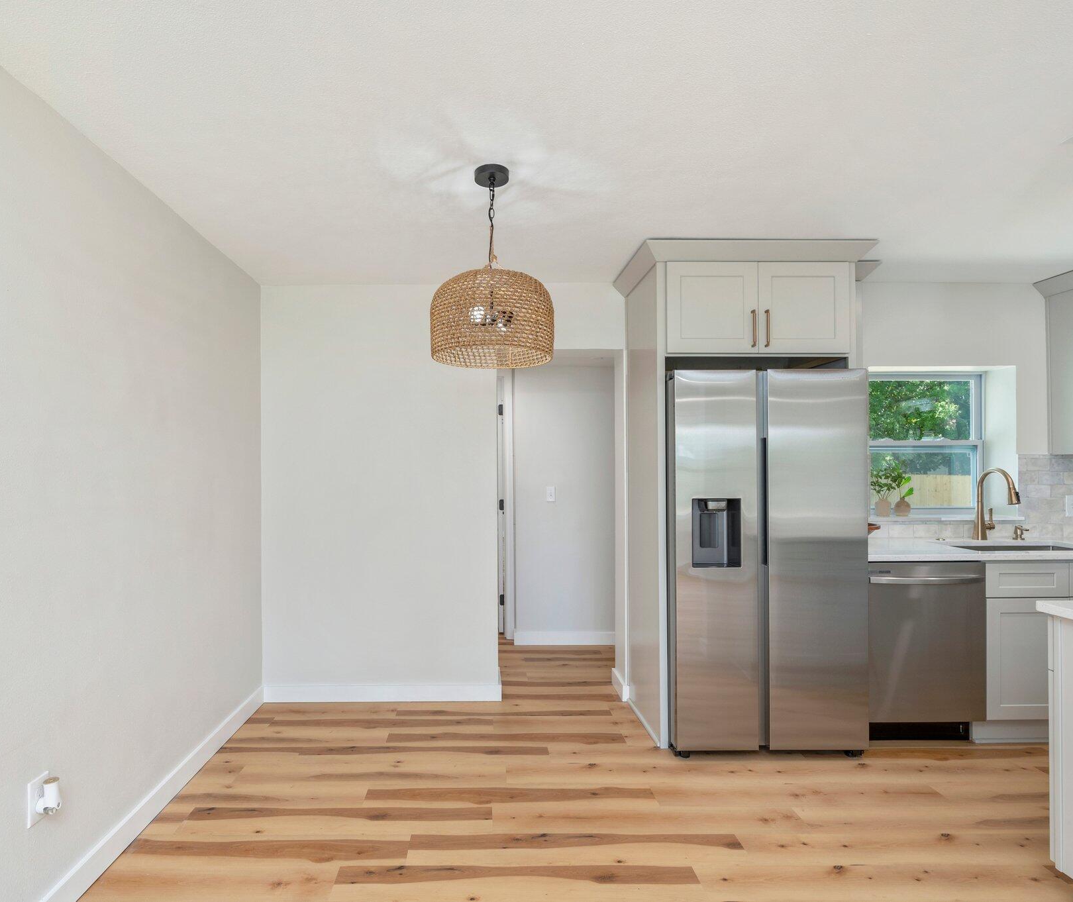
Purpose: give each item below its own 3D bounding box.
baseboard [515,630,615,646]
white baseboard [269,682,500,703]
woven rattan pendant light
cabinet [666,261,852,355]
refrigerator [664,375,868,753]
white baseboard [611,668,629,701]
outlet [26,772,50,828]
[{"bbox_3d":[0.220,1.435,4.326,0.782,0.103,0.016,0,-1,-2],"label":"baseboard"},{"bbox_3d":[-0.881,1.391,3.247,1.376,0.101,0.016,0,-1,-1],"label":"white baseboard"},{"bbox_3d":[-0.155,-0.669,2.020,0.446,0.663,0.446,0,-1,-2],"label":"woven rattan pendant light"},{"bbox_3d":[1.053,-0.681,2.990,0.891,0.451,0.574,0,-1,-2],"label":"cabinet"},{"bbox_3d":[1.052,0.528,2.935,0.903,1.782,0.703,0,-1,-2],"label":"refrigerator"},{"bbox_3d":[0.497,1.404,3.396,0.025,0.103,0.277,0,-1,-5],"label":"white baseboard"},{"bbox_3d":[-1.405,0.985,1.595,0.010,0.119,0.074,0,-1,-5],"label":"outlet"}]

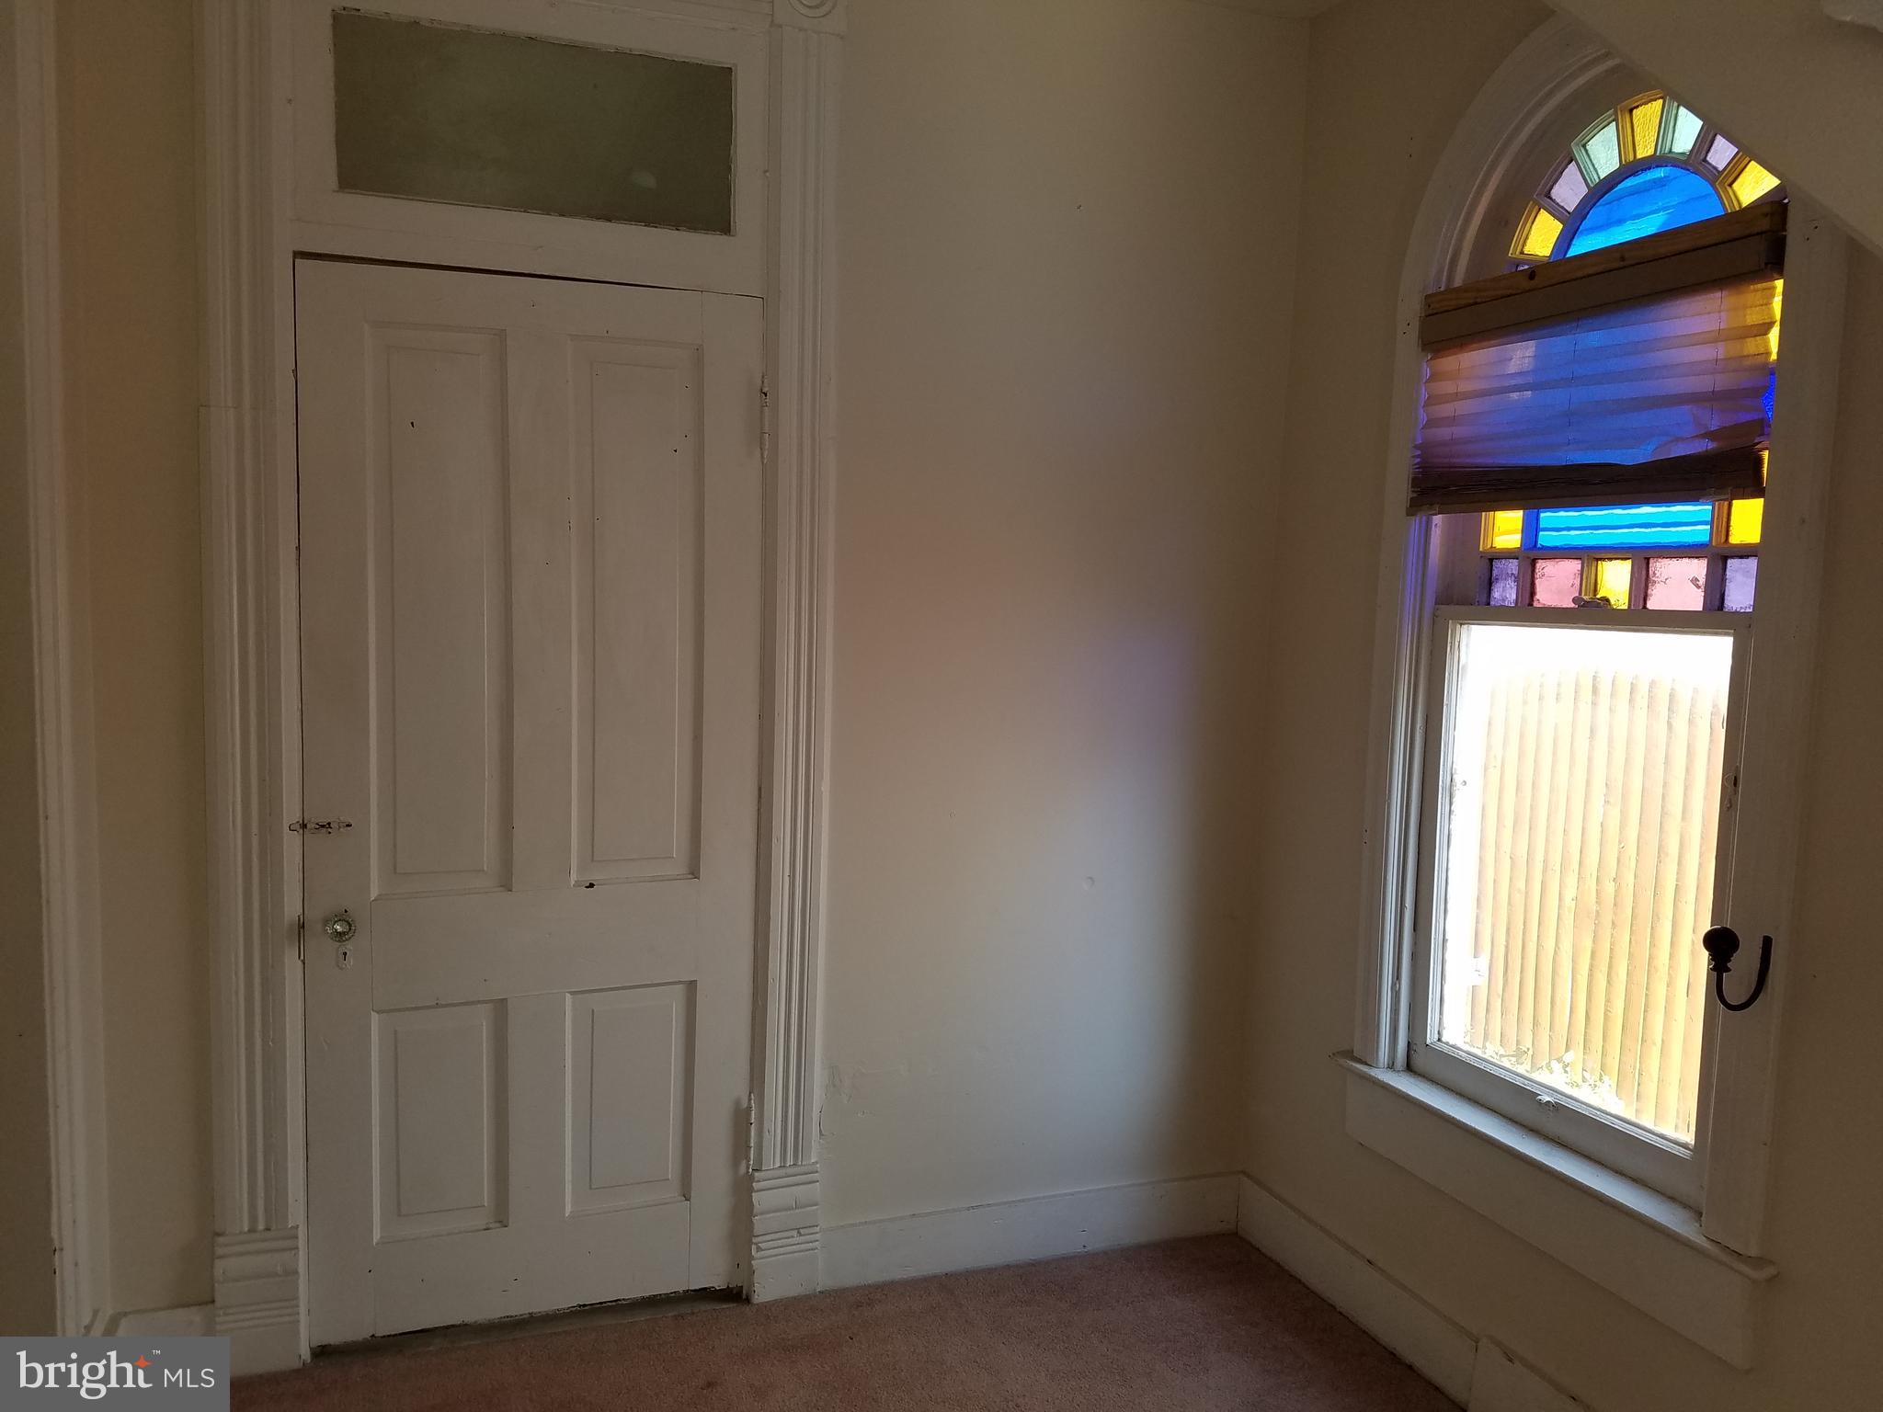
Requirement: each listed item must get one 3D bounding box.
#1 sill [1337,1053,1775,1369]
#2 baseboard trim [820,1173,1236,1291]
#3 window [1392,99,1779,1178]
[{"bbox_3d":[1.063,0.876,2.587,0.101,0.181,1.080,0,5,-20],"label":"sill"},{"bbox_3d":[0.228,1.216,3.294,1.054,0.150,0.023,0,5,-20],"label":"baseboard trim"},{"bbox_3d":[1.136,-0.152,2.539,0.122,1.898,0.821,0,5,-20],"label":"window"}]

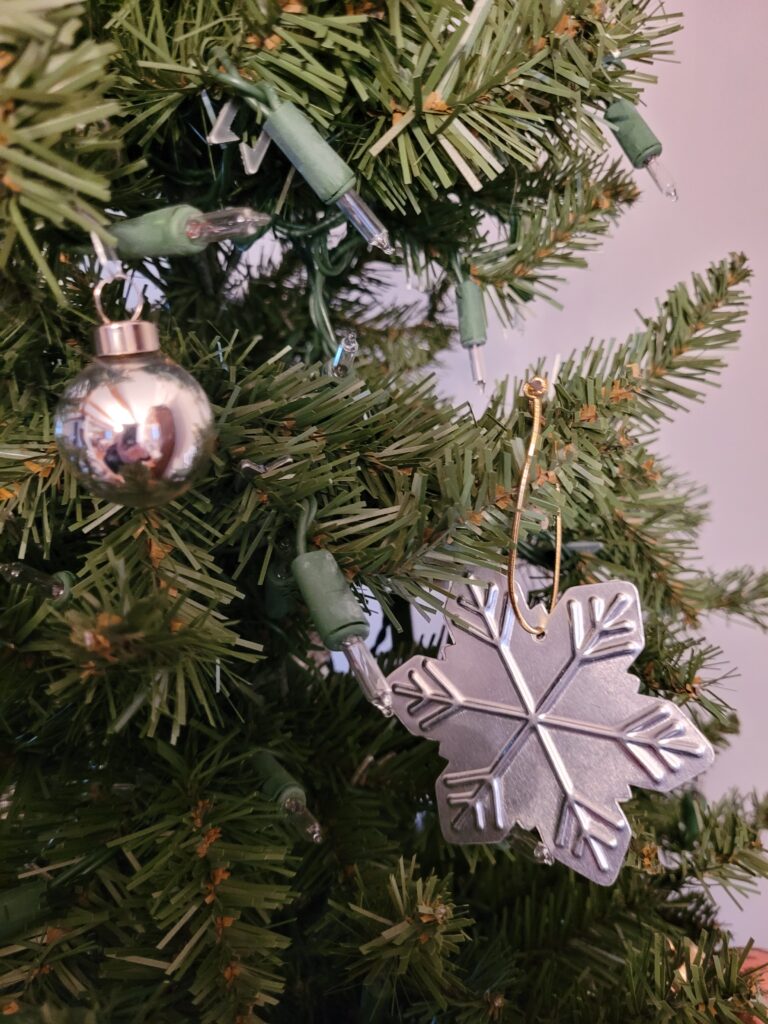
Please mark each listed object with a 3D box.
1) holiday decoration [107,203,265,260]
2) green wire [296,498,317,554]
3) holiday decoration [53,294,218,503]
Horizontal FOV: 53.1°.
[{"bbox_3d":[-0.044,-0.062,0.168,0.048,0.011,0.011,7,12,30],"label":"holiday decoration"},{"bbox_3d":[-0.020,0.004,0.196,0.005,0.014,0.005,-2,9,0],"label":"green wire"},{"bbox_3d":[-0.060,-0.027,0.186,0.036,0.050,0.036,-5,8,-17],"label":"holiday decoration"}]

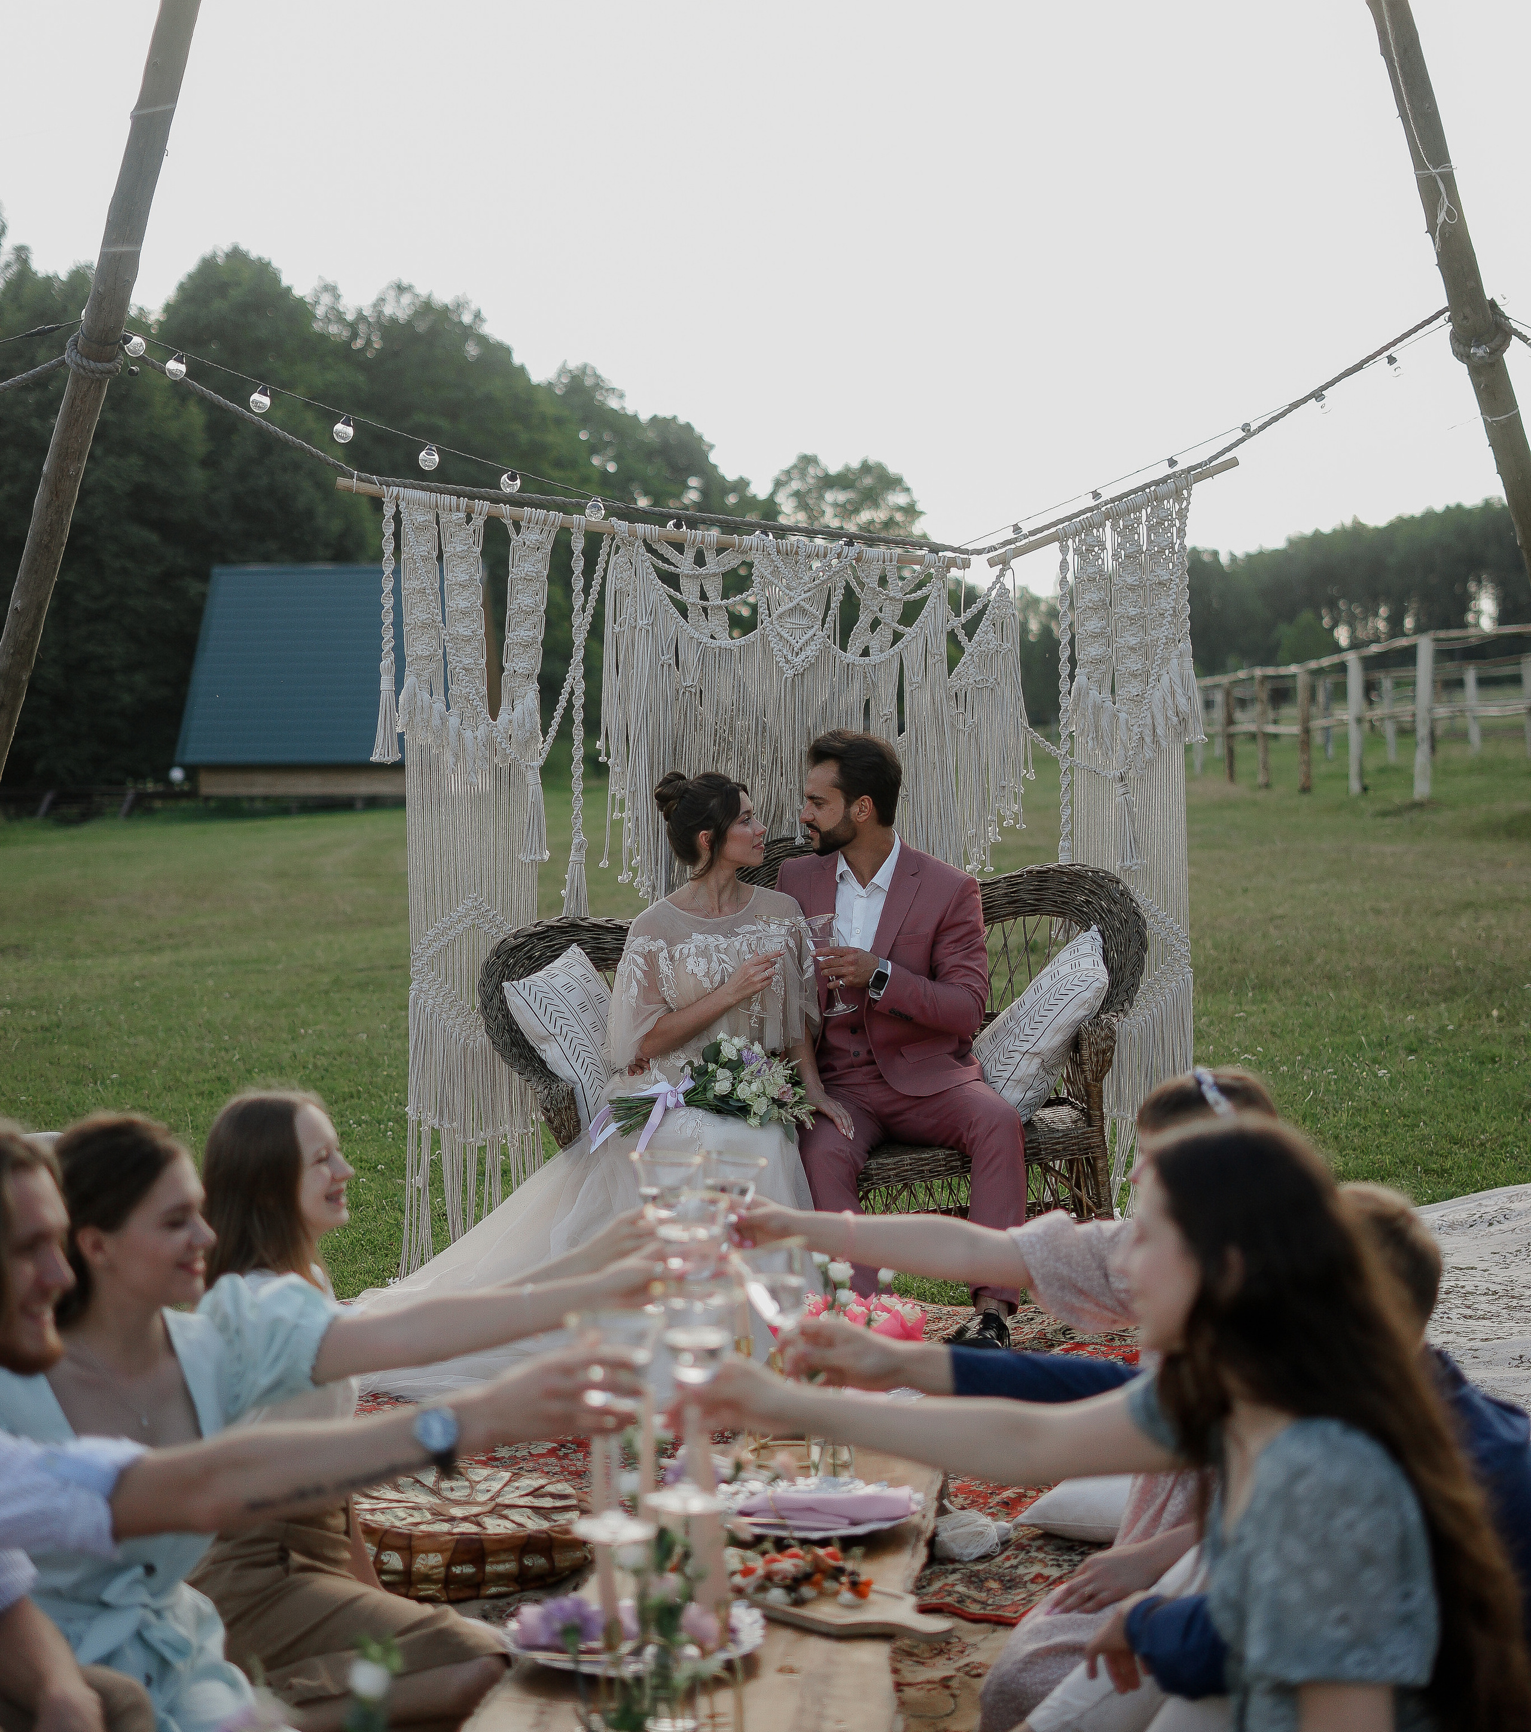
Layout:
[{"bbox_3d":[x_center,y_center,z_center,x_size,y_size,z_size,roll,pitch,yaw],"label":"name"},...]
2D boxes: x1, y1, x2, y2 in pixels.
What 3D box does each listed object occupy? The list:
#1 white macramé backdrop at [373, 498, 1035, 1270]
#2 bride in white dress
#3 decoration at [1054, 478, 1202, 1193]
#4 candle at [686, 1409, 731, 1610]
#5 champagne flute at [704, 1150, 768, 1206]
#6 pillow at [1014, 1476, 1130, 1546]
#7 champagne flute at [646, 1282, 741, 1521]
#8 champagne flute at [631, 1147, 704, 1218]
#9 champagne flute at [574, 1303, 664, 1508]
[{"bbox_3d":[-0.140,0.032,7.245,1.530,1.800,0.140,0,5,-5],"label":"white macramé backdrop"},{"bbox_3d":[-0.335,0.394,6.651,0.950,1.170,0.980,-1,5,-11],"label":"bride in white dress"},{"bbox_3d":[0.850,0.021,7.374,0.360,1.840,0.100,1,5,9],"label":"decoration"},{"bbox_3d":[-0.063,0.716,3.517,0.028,0.225,0.028,-4,4,0],"label":"candle"},{"bbox_3d":[-0.035,0.451,3.897,0.083,0.207,0.083,0,5,0],"label":"champagne flute"},{"bbox_3d":[0.635,1.021,5.377,0.440,0.130,0.430,0,5,0],"label":"pillow"},{"bbox_3d":[-0.070,0.502,3.029,0.083,0.207,0.083,4,4,0],"label":"champagne flute"},{"bbox_3d":[-0.120,0.455,3.848,0.083,0.207,0.083,0,5,0],"label":"champagne flute"},{"bbox_3d":[-0.136,0.507,2.929,0.083,0.207,0.083,0,5,0],"label":"champagne flute"}]

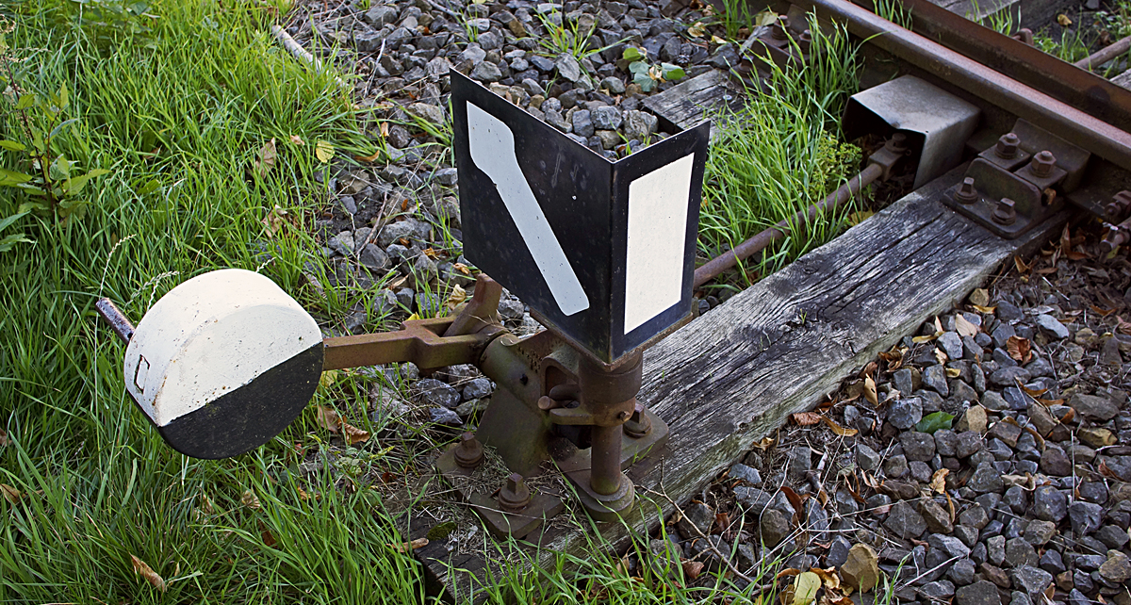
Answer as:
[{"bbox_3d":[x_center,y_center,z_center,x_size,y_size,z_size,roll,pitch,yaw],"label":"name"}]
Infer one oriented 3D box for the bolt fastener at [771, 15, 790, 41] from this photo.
[{"bbox_3d":[0.521,-0.660,2.711,0.045,0.052,0.045,-28,48,-27],"label":"bolt fastener"}]

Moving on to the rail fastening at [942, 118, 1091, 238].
[{"bbox_3d":[0.933,-0.265,2.323,0.240,0.134,0.176,-28,48,-27],"label":"rail fastening"}]

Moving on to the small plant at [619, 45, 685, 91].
[{"bbox_3d":[0.209,-0.568,2.741,0.155,0.080,0.140,0,41,0],"label":"small plant"}]

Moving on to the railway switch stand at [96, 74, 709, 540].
[{"bbox_3d":[-0.206,0.031,1.559,0.702,0.712,0.553,-28,48,-27],"label":"railway switch stand"}]

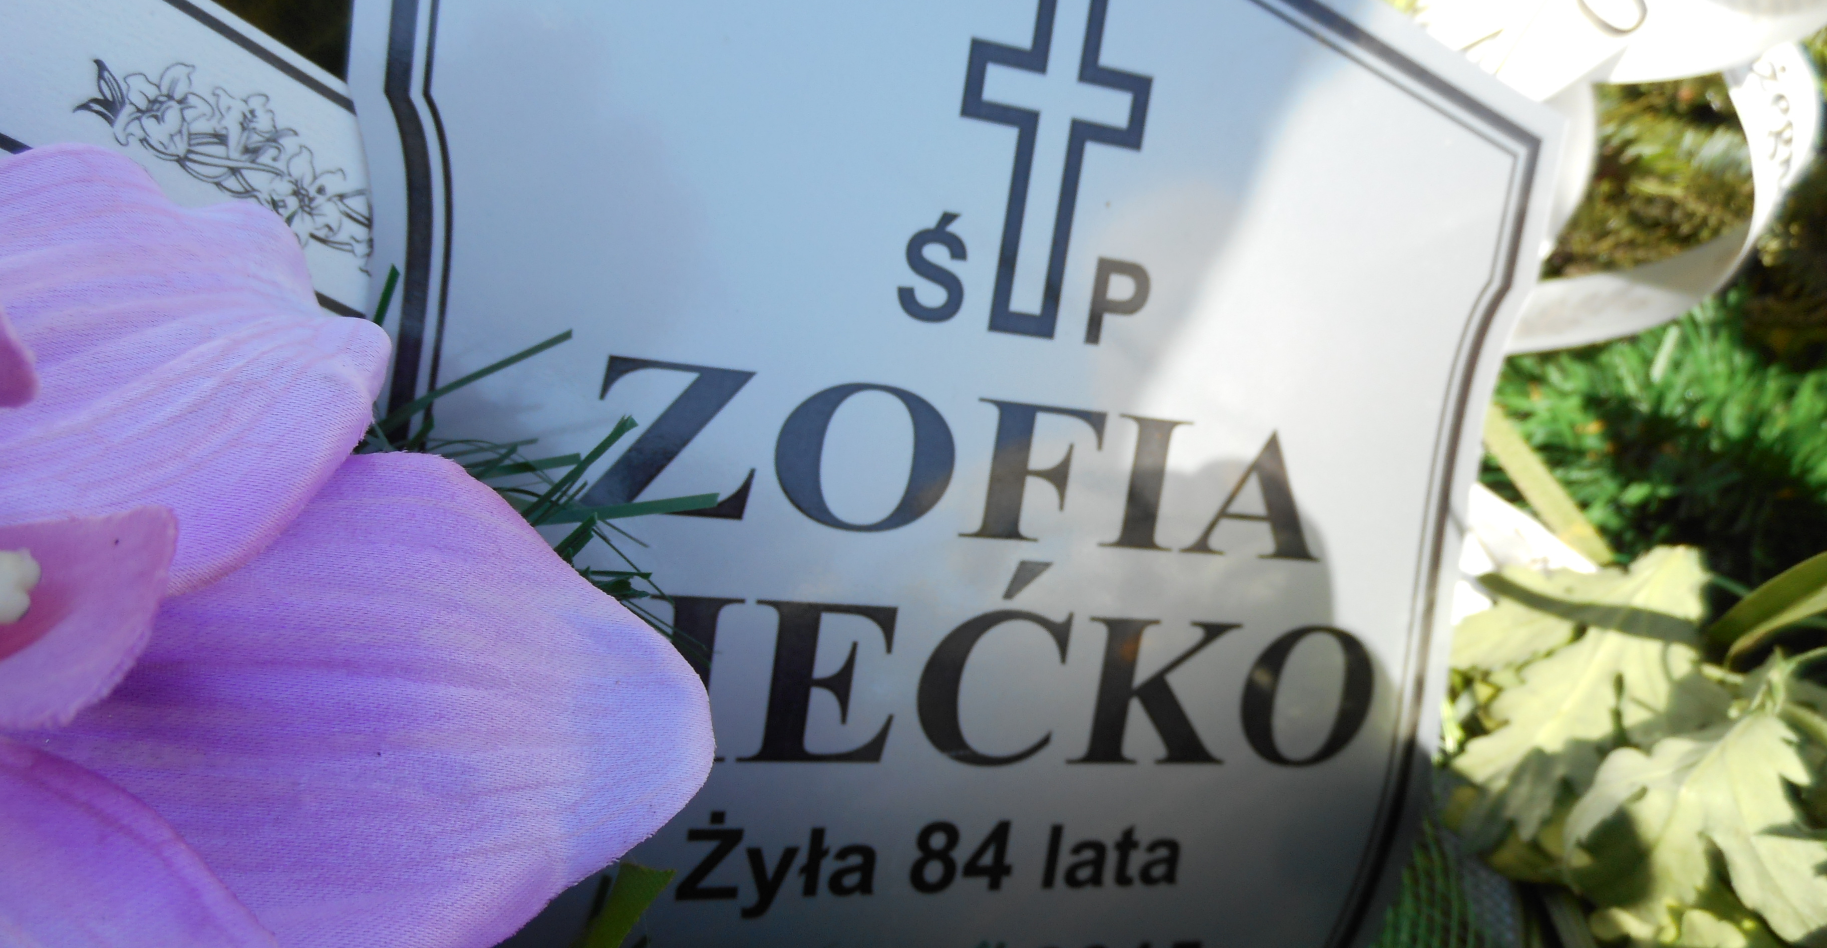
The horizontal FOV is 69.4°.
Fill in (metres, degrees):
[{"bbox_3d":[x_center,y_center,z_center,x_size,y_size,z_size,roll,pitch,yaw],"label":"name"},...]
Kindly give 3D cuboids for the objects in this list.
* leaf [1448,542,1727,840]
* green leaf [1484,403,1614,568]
[{"bbox_3d":[0.158,0.049,0.315,0.066,0.018,0.080,42,77,16],"label":"leaf"},{"bbox_3d":[0.166,0.004,0.345,0.009,0.006,0.057,-28,66,-6],"label":"green leaf"}]

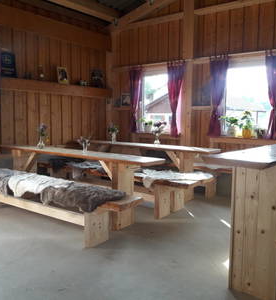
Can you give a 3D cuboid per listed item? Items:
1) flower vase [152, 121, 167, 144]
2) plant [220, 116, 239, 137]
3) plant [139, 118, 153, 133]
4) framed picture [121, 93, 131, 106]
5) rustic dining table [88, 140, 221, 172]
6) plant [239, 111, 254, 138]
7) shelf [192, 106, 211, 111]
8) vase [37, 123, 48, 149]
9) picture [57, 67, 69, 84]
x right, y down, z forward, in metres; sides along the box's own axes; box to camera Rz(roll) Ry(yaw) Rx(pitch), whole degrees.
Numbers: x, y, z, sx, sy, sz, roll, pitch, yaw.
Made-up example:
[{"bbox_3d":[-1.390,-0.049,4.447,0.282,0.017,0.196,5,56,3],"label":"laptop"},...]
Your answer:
[{"bbox_3d":[0.341,-0.269,5.134,0.223,0.387,0.190,1,5,0],"label":"flower vase"},{"bbox_3d":[1.364,-0.343,4.848,0.286,0.317,0.243,1,5,0],"label":"plant"},{"bbox_3d":[0.127,-0.430,5.853,0.272,0.280,0.231,1,5,0],"label":"plant"},{"bbox_3d":[-0.226,-0.945,6.107,0.233,0.245,0.023,5,0,40],"label":"framed picture"},{"bbox_3d":[0.135,0.309,5.150,2.339,0.771,0.491,5,7,40],"label":"rustic dining table"},{"bbox_3d":[1.568,-0.367,4.665,0.210,0.402,0.199,1,5,0],"label":"plant"},{"bbox_3d":[1.029,-0.656,5.079,0.318,0.060,0.133,5,7,40],"label":"shelf"},{"bbox_3d":[-1.266,-0.189,4.302,0.160,0.344,0.144,1,5,0],"label":"vase"},{"bbox_3d":[-1.266,-1.241,5.410,0.167,0.299,0.023,-4,-6,-39],"label":"picture"}]

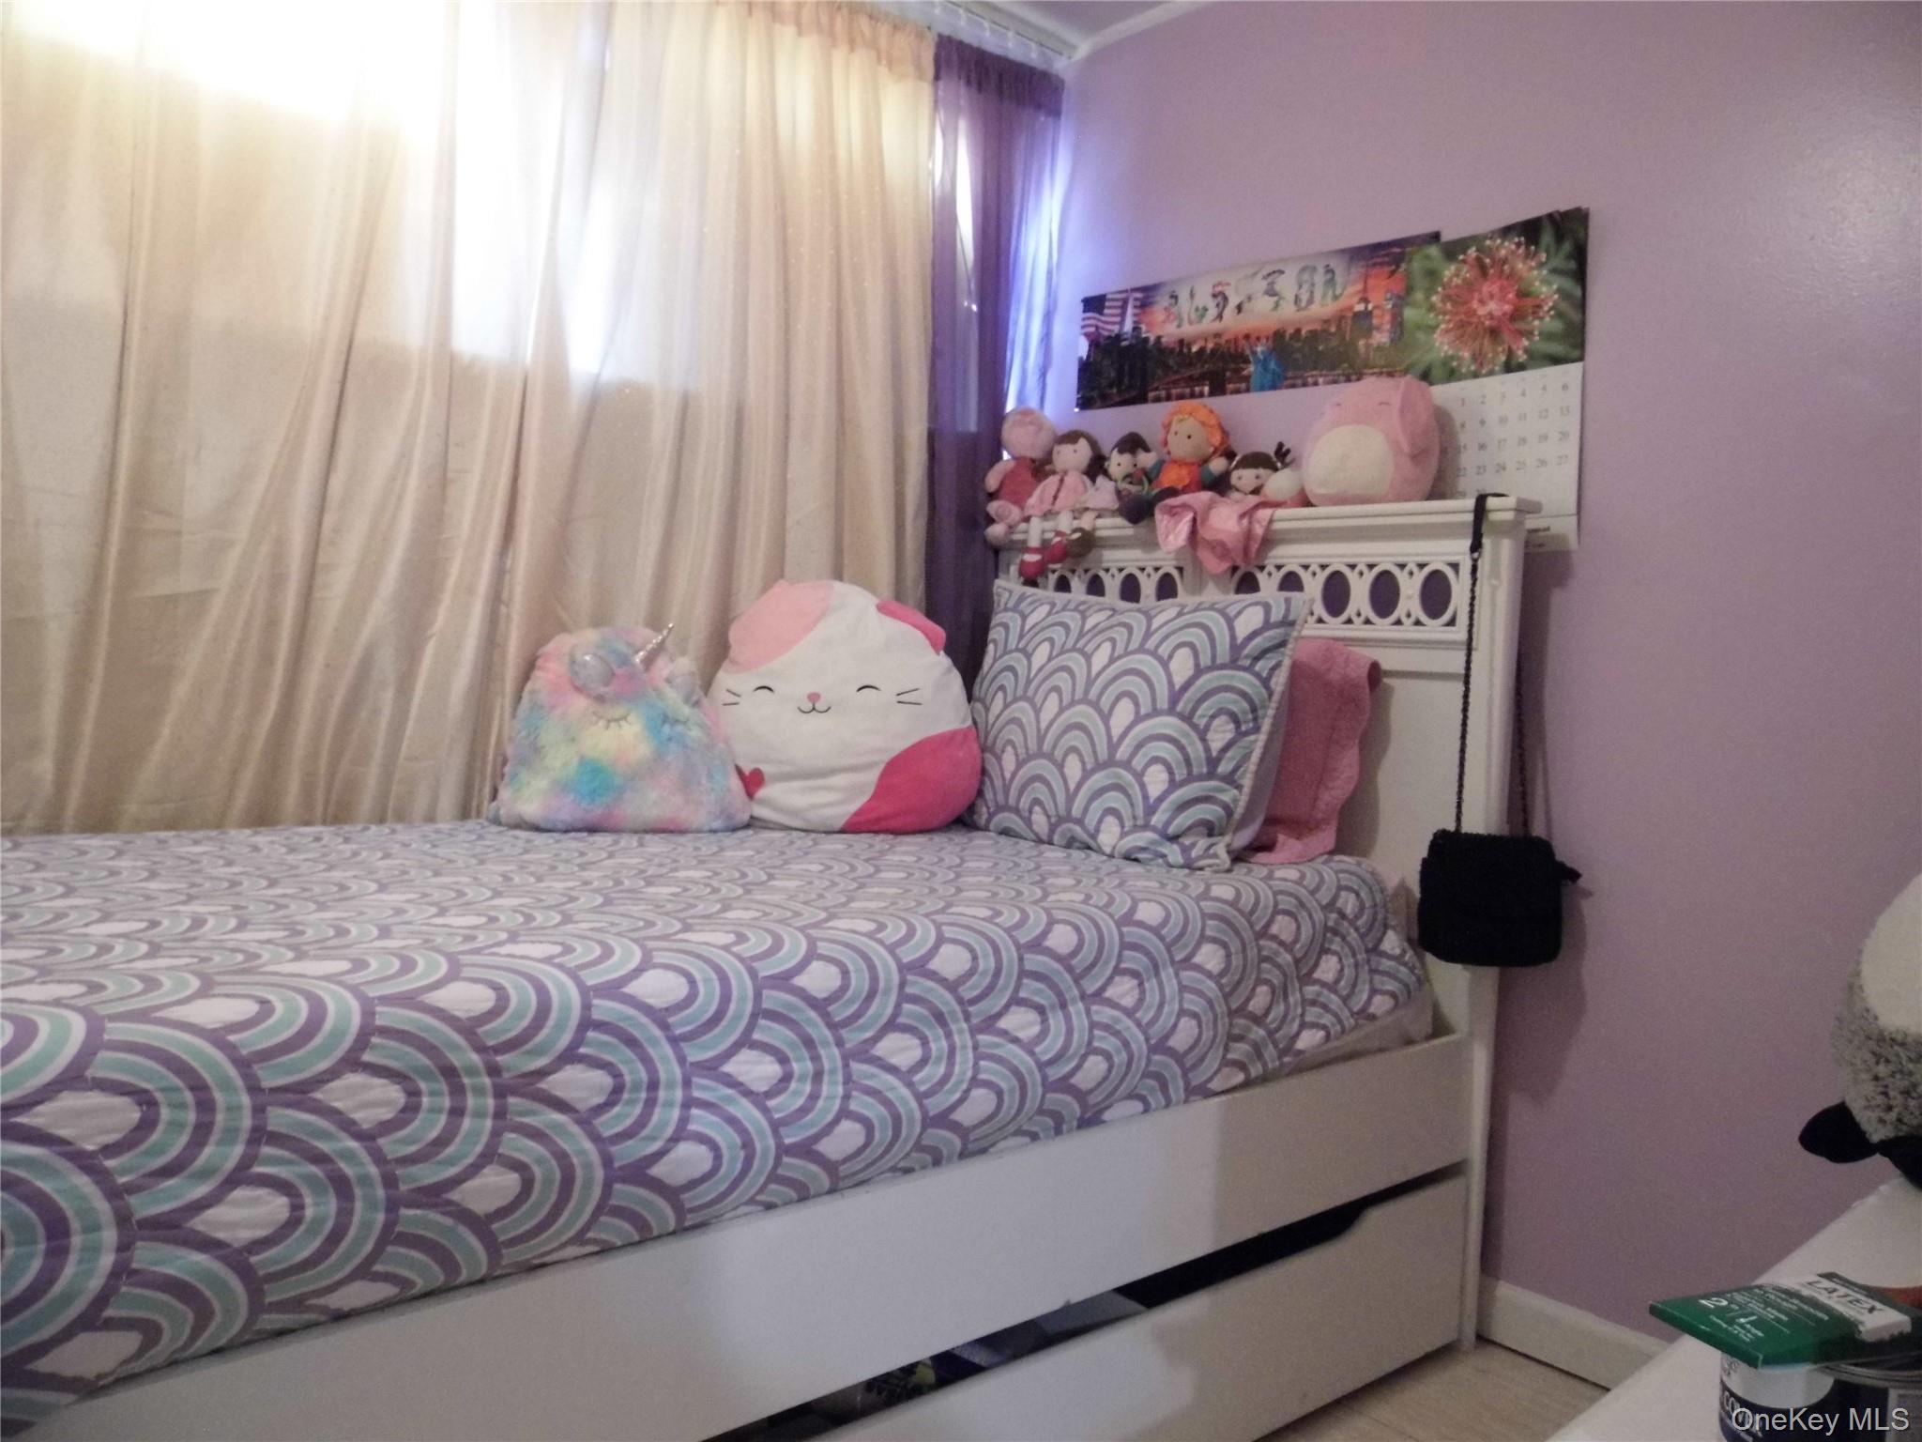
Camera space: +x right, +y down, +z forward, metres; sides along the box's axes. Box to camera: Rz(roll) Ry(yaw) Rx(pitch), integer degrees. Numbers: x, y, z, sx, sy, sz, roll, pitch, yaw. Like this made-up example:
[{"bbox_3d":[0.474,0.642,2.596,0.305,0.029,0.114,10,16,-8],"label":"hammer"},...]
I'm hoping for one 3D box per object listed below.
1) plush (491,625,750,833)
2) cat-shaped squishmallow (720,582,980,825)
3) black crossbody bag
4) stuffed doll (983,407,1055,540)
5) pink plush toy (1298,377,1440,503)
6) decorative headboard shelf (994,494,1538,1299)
[{"bbox_3d":[-0.530,0.009,2.166,0.350,0.310,0.200,2,2,-27],"label":"plush"},{"bbox_3d":[-0.186,-0.028,2.358,0.430,0.405,0.250,3,2,7],"label":"cat-shaped squishmallow"},{"bbox_3d":[0.754,0.016,1.960,0.200,0.655,0.100,3,2,5],"label":"black crossbody bag"},{"bbox_3d":[0.111,-0.474,2.739,0.130,0.265,0.145,1,2,-43],"label":"stuffed doll"},{"bbox_3d":[0.622,-0.422,2.132,0.200,0.198,0.165,4,2,42],"label":"pink plush toy"},{"bbox_3d":[0.410,0.267,2.409,0.080,1.218,1.125,1,2,-41],"label":"decorative headboard shelf"}]

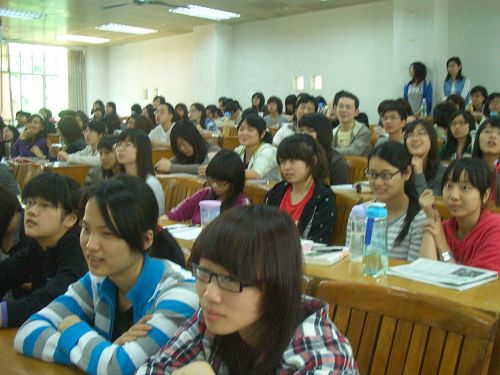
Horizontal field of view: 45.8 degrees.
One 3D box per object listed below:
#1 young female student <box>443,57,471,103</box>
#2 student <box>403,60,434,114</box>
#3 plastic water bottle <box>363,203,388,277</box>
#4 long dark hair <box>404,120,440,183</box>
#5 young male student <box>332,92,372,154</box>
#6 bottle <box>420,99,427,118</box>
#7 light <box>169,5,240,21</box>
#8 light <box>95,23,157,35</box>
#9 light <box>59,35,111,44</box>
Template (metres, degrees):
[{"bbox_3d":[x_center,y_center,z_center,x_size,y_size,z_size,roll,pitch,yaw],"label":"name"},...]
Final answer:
[{"bbox_3d":[2.828,-0.982,8.174,0.450,1.600,0.300,2,6,30],"label":"young female student"},{"bbox_3d":[2.322,-0.948,8.274,0.450,1.600,0.300,2,6,29],"label":"student"},{"bbox_3d":[0.380,0.156,1.790,0.074,0.212,0.074,-1,5,0],"label":"plastic water bottle"},{"bbox_3d":[1.005,-0.210,3.450,0.200,0.350,0.220,6,10,36],"label":"long dark hair"},{"bbox_3d":[0.676,-0.087,4.462,0.500,1.270,0.720,3,7,36],"label":"young male student"},{"bbox_3d":[1.919,-0.874,6.550,0.066,0.220,0.066,3,7,40],"label":"bottle"},{"bbox_3d":[-0.742,-3.031,10.260,0.580,0.090,1.190,3,7,40],"label":"light"},{"bbox_3d":[-2.408,-3.125,11.637,0.580,0.090,1.190,3,7,40],"label":"light"},{"bbox_3d":[-3.614,-3.192,12.633,0.580,0.090,1.190,3,7,40],"label":"light"}]

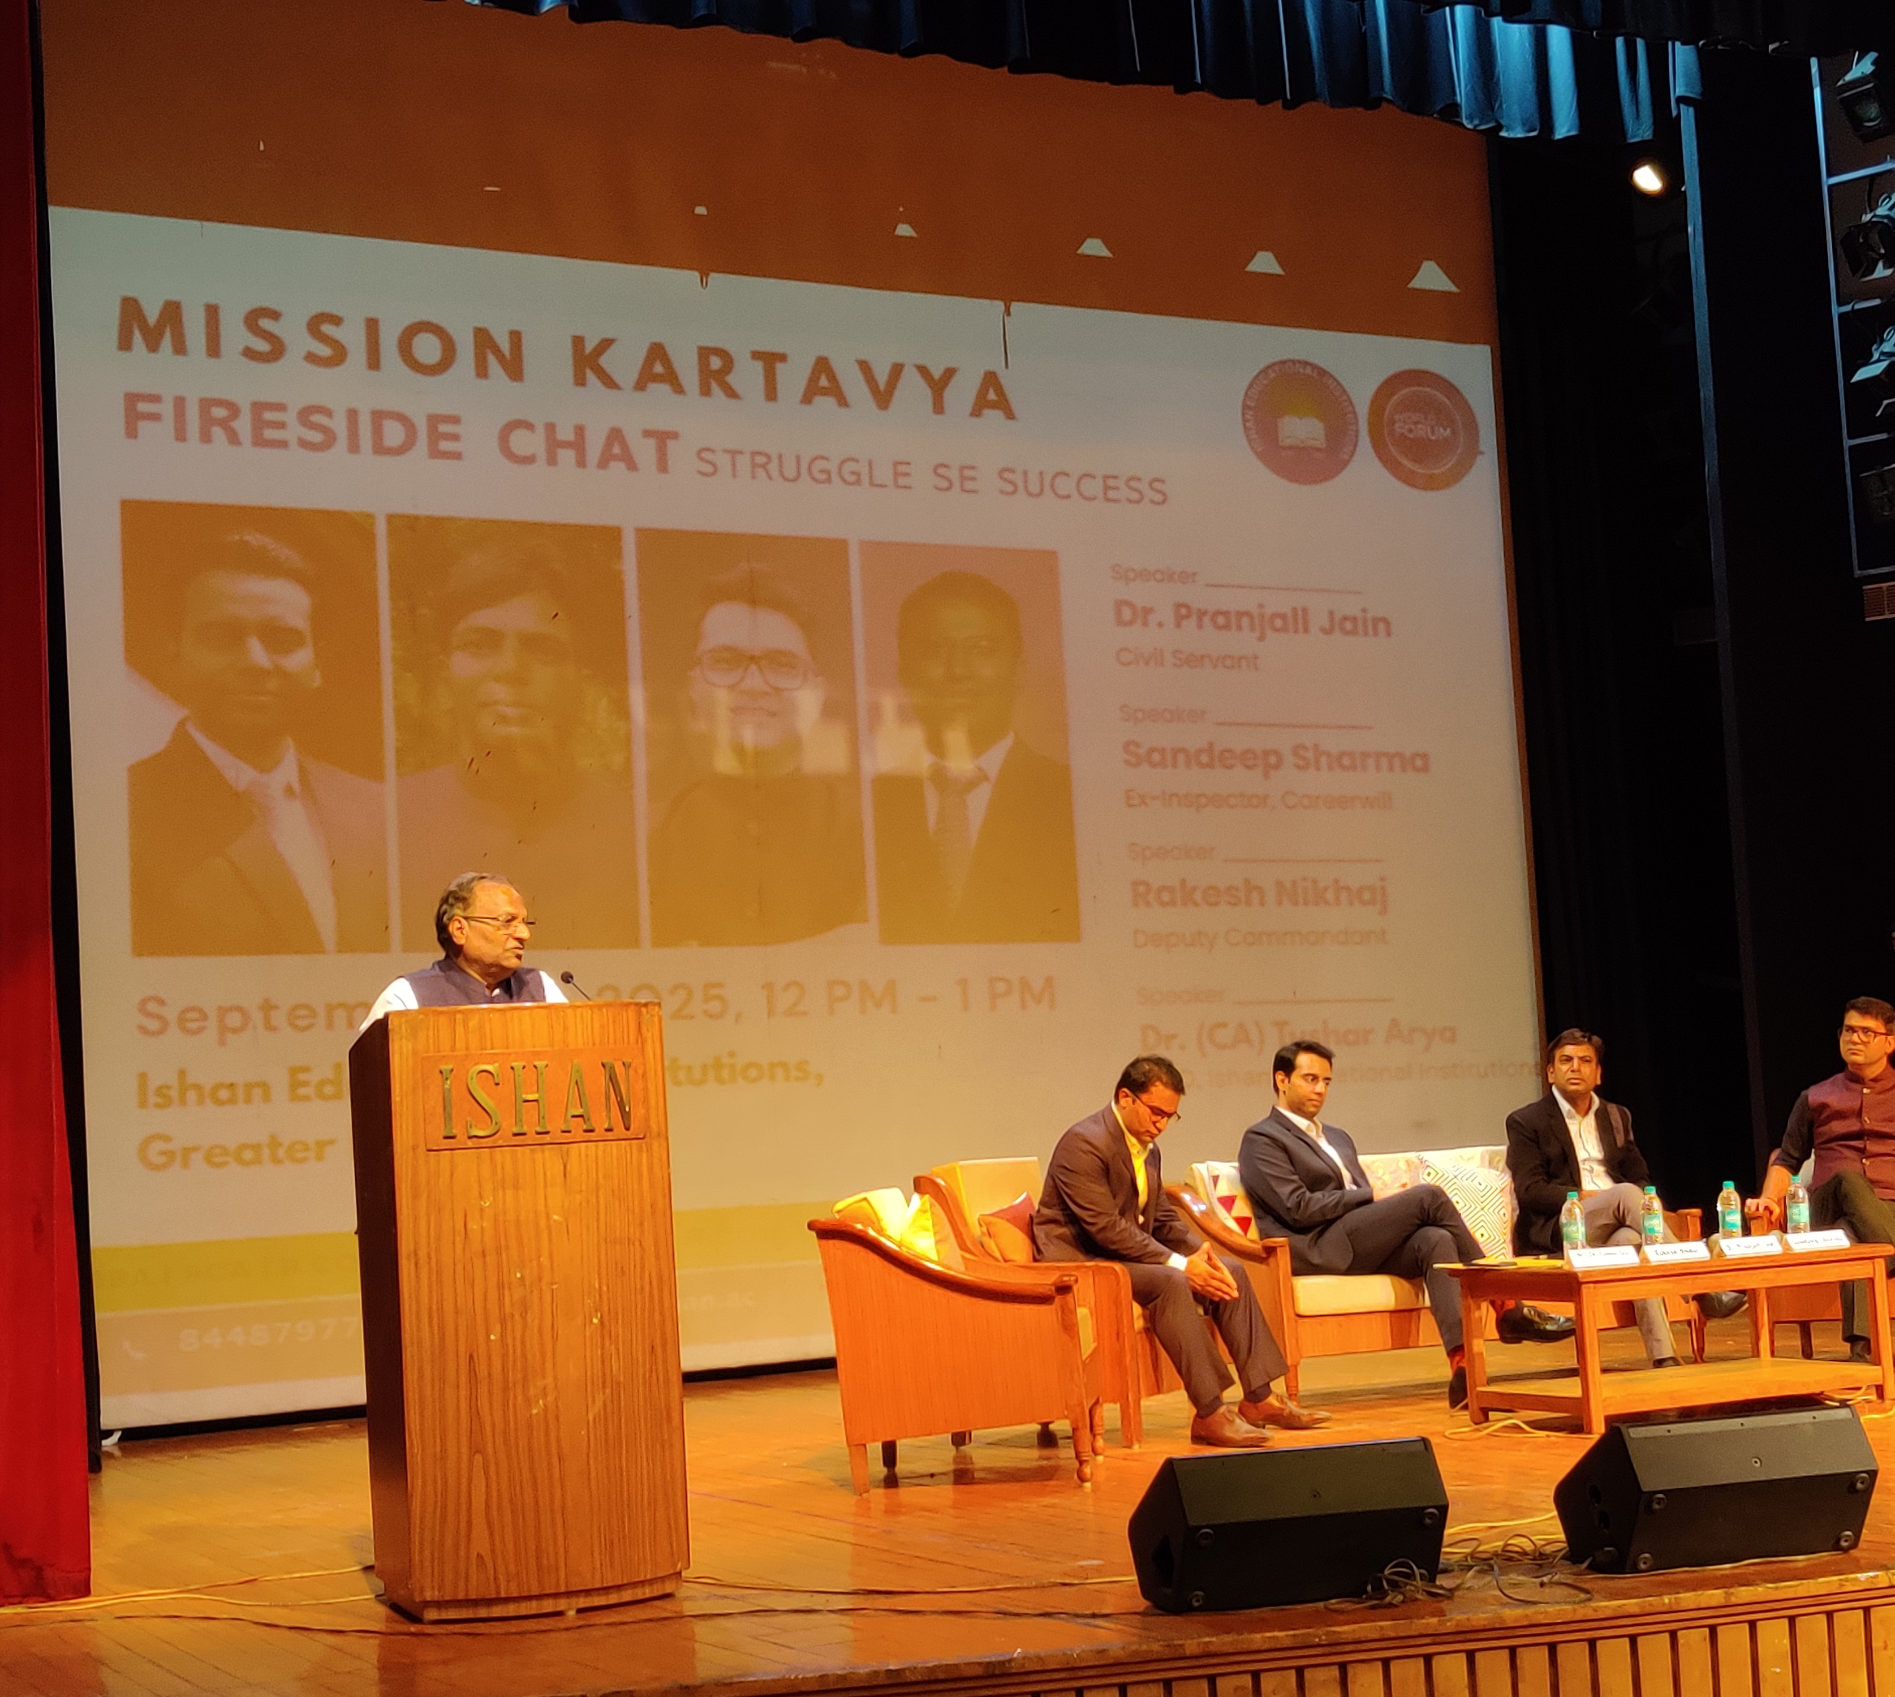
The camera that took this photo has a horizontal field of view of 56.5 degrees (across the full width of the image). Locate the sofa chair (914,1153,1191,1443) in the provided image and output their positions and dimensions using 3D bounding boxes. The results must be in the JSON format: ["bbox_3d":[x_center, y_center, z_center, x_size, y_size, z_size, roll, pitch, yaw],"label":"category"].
[{"bbox_3d":[0.414,1.466,5.720,0.750,0.770,0.690,-8,-10,26],"label":"sofa chair"}]

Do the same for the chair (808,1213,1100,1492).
[{"bbox_3d":[0.040,1.382,5.020,0.750,0.760,0.680,-4,-9,3],"label":"chair"}]

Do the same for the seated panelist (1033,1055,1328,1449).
[{"bbox_3d":[0.735,1.249,5.580,0.770,1.160,0.510,-8,-10,26],"label":"seated panelist"}]

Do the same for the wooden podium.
[{"bbox_3d":[-0.966,0.967,3.900,0.600,1.220,0.460,1,-10,-24],"label":"wooden podium"}]

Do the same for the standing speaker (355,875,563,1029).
[{"bbox_3d":[-1.171,0.869,4.270,0.520,1.660,0.380,1,-10,-27],"label":"standing speaker"}]

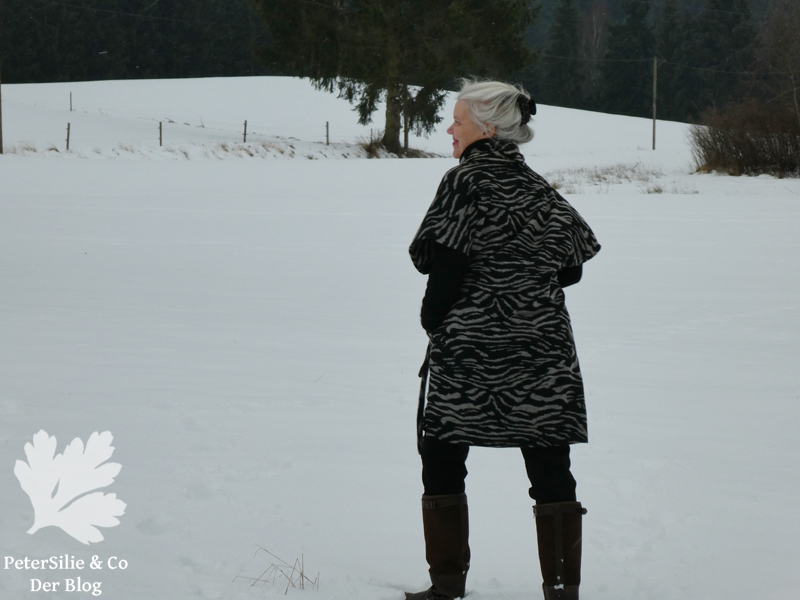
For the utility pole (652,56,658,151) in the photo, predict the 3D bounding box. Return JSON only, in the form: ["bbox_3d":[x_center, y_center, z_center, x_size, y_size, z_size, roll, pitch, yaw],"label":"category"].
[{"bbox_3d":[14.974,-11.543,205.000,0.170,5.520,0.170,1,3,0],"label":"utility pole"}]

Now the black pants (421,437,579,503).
[{"bbox_3d":[0.314,0.443,11.000,0.480,0.880,0.320,-1,3,-13],"label":"black pants"}]

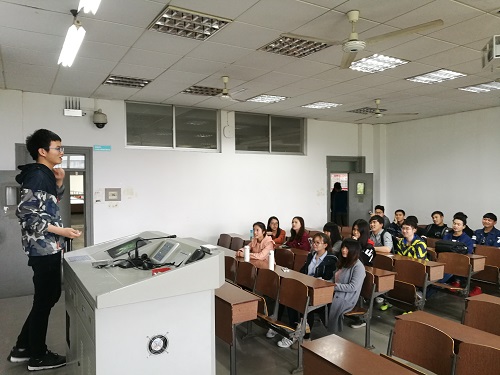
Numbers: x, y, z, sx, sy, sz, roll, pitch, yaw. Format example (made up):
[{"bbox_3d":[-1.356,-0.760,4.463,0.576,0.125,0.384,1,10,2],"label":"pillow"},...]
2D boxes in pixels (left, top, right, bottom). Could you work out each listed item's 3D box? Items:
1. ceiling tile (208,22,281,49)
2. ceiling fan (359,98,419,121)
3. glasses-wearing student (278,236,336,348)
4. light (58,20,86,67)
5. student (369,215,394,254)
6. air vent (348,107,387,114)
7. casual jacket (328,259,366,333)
[{"bbox_3d":[-0.036,-1.496,3.865,0.600,0.020,0.600,-1,1,-30],"label":"ceiling tile"},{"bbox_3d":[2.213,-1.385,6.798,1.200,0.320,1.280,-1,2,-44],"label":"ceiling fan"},{"bbox_3d":[0.653,1.112,4.355,0.760,1.170,0.480,-1,1,-34],"label":"glasses-wearing student"},{"bbox_3d":[-1.620,-1.257,3.523,0.140,0.080,1.230,-1,1,-30],"label":"light"},{"bbox_3d":[2.024,1.084,6.175,0.700,1.250,0.470,-1,1,-37],"label":"student"},{"bbox_3d":[2.461,-1.629,8.191,0.600,0.050,0.600,-1,1,-31],"label":"air vent"},{"bbox_3d":[1.016,1.193,4.403,0.480,0.800,0.420,-1,1,-31],"label":"casual jacket"}]

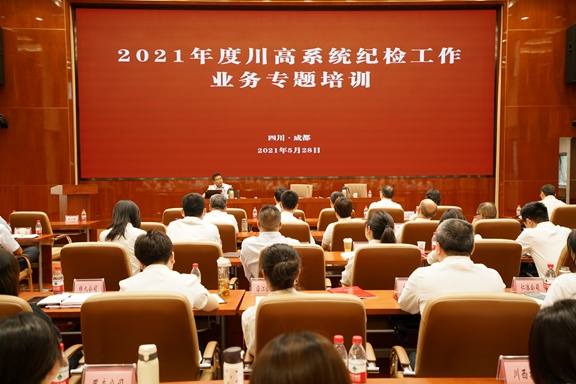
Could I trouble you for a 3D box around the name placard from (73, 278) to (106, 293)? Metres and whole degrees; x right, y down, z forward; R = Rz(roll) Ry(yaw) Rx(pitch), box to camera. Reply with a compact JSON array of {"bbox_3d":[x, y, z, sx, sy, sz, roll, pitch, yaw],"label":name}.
[{"bbox_3d":[-1.235,0.590,3.529,0.190,0.095,0.080,0,2,-6],"label":"name placard"}]

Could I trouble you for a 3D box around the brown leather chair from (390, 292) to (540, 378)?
[{"bbox_3d":[0.830,0.930,2.793,0.650,0.980,0.630,0,2,0],"label":"brown leather chair"}]

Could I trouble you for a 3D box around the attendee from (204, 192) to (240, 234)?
[{"bbox_3d":[-0.735,0.645,6.254,0.460,1.250,0.750,0,2,0],"label":"attendee"}]

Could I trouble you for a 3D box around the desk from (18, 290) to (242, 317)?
[{"bbox_3d":[-0.966,0.987,3.139,1.420,0.750,0.450,0,3,-1],"label":"desk"}]

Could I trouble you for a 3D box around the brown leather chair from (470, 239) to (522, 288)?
[{"bbox_3d":[1.335,0.820,4.060,0.630,1.000,0.640,0,3,-2],"label":"brown leather chair"}]

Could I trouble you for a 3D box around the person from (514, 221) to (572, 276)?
[{"bbox_3d":[1.996,0.684,4.293,0.480,1.200,0.720,-1,4,-19],"label":"person"}]

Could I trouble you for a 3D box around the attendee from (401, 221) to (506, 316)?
[{"bbox_3d":[0.800,0.753,2.880,0.530,1.270,0.760,0,3,-3],"label":"attendee"}]

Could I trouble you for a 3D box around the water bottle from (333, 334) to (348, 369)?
[{"bbox_3d":[0.183,0.602,2.010,0.063,0.176,0.063,0,3,-1],"label":"water bottle"}]

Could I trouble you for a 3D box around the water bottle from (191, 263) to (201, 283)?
[{"bbox_3d":[-0.560,0.516,3.400,0.065,0.168,0.065,0,3,-1],"label":"water bottle"}]

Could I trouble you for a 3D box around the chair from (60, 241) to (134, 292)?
[{"bbox_3d":[-1.430,0.858,4.461,0.640,0.980,0.630,0,2,0],"label":"chair"}]

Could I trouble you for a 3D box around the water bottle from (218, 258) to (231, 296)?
[{"bbox_3d":[-0.381,0.504,3.340,0.073,0.230,0.073,0,3,-1],"label":"water bottle"}]

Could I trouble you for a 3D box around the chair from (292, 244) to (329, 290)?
[{"bbox_3d":[0.027,0.826,4.032,0.600,0.970,0.620,0,3,-1],"label":"chair"}]

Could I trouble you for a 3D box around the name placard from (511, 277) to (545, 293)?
[{"bbox_3d":[1.448,0.545,3.372,0.185,0.093,0.078,0,3,-1],"label":"name placard"}]

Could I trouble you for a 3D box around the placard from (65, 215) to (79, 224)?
[{"bbox_3d":[-2.701,0.353,6.987,0.180,0.095,0.075,0,3,-1],"label":"placard"}]

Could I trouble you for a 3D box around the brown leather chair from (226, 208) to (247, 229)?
[{"bbox_3d":[-0.719,0.660,6.909,0.620,0.970,0.620,0,3,-1],"label":"brown leather chair"}]

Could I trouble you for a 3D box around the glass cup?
[{"bbox_3d":[0.535,0.510,5.047,0.080,0.125,0.080,0,2,0],"label":"glass cup"}]

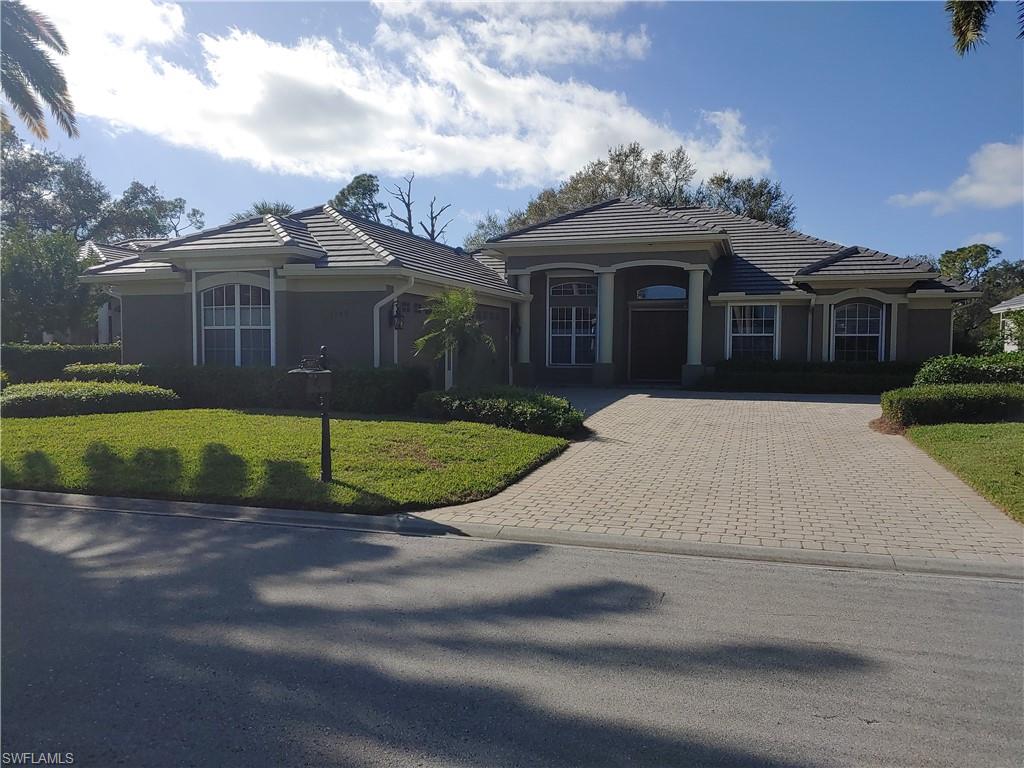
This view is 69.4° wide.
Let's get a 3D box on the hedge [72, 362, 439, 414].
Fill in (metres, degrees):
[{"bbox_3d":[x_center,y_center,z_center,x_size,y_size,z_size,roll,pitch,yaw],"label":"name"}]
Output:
[{"bbox_3d":[-5.986,0.066,15.864,8.900,0.930,1.050,1,3,18],"label":"hedge"}]

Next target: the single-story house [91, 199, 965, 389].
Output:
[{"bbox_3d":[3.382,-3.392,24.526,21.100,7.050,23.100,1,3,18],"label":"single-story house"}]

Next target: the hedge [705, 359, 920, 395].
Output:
[{"bbox_3d":[8.496,-0.197,21.229,5.700,0.940,1.350,1,3,18],"label":"hedge"}]

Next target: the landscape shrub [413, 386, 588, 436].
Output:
[{"bbox_3d":[-0.188,0.426,13.987,3.400,0.600,1.900,3,4,38],"label":"landscape shrub"}]

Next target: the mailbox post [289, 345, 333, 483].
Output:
[{"bbox_3d":[-2.110,0.327,7.857,0.250,1.510,0.510,1,3,16],"label":"mailbox post"}]

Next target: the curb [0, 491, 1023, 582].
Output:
[{"bbox_3d":[-0.890,1.247,6.393,9.380,0.120,0.320,1,3,15],"label":"curb"}]

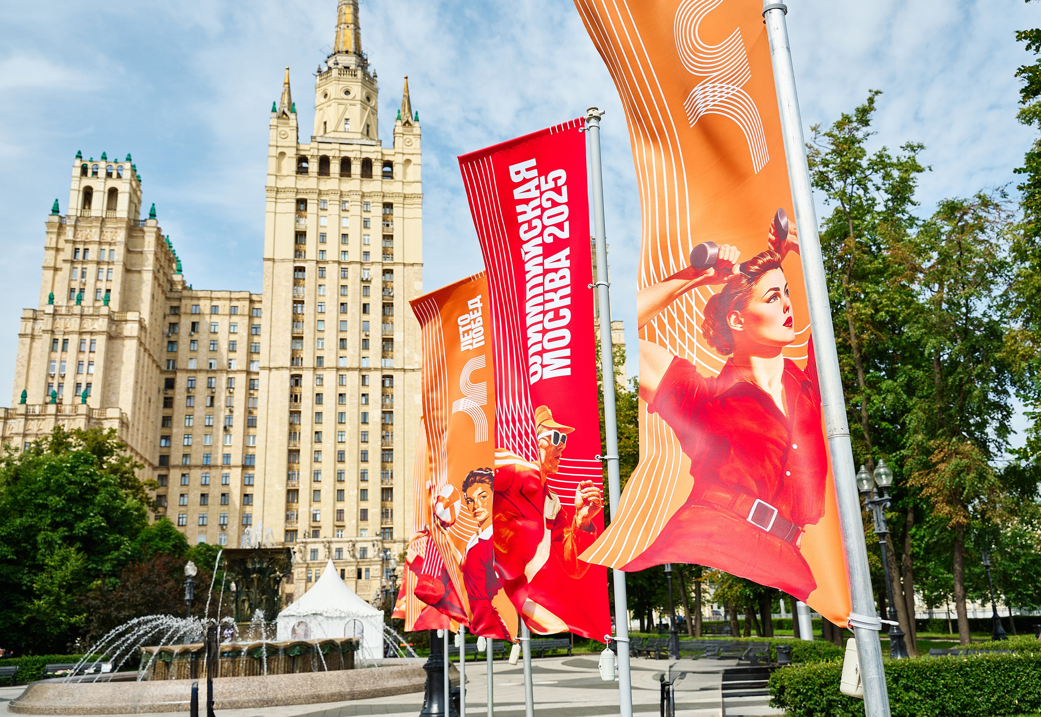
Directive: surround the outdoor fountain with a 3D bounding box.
[{"bbox_3d":[-7.881,7.690,25.922,12.500,4.200,12.500,3,-17,-16],"label":"outdoor fountain"}]

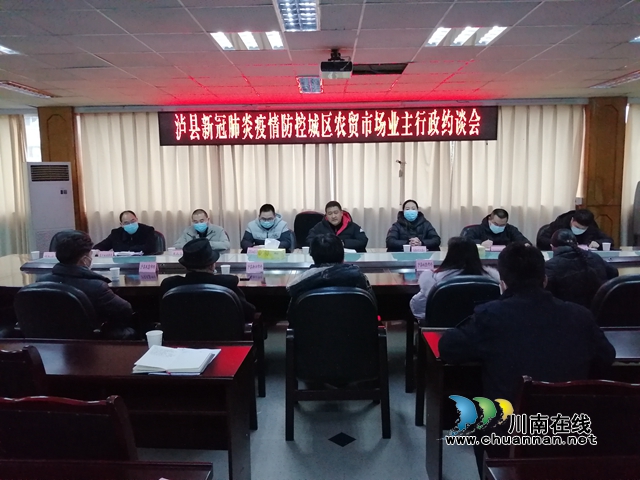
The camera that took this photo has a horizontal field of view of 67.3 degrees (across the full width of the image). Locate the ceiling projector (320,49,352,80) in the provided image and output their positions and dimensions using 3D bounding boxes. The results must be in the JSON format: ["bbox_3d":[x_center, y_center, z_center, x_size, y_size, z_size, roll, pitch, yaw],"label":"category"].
[{"bbox_3d":[0.145,-1.624,4.401,0.289,0.233,0.264,-1,8,1],"label":"ceiling projector"}]

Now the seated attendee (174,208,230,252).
[{"bbox_3d":[-1.267,0.268,5.207,0.589,1.218,0.761,-1,8,1],"label":"seated attendee"}]

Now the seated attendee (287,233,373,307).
[{"bbox_3d":[0.071,0.527,3.202,0.558,1.198,0.812,-1,8,1],"label":"seated attendee"}]

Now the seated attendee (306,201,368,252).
[{"bbox_3d":[0.184,0.219,5.208,0.650,1.279,0.771,-1,8,1],"label":"seated attendee"}]

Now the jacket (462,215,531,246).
[{"bbox_3d":[1.899,0.072,5.334,0.700,0.680,0.500,-1,8,1],"label":"jacket"}]

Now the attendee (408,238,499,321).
[{"bbox_3d":[0.911,0.537,3.338,0.580,1.200,0.750,-1,8,1],"label":"attendee"}]

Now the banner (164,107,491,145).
[{"bbox_3d":[0.130,-1.732,7.334,5.148,0.506,0.090,-1,8,1],"label":"banner"}]

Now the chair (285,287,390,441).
[{"bbox_3d":[0.106,0.679,3.058,0.619,0.934,0.609,-1,8,1],"label":"chair"}]

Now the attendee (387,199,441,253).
[{"bbox_3d":[0.996,0.212,5.184,0.568,1.279,0.761,-1,8,1],"label":"attendee"}]

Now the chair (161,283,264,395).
[{"bbox_3d":[-0.707,0.697,3.167,0.625,0.970,0.630,-1,8,1],"label":"chair"}]

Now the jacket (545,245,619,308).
[{"bbox_3d":[1.768,0.326,3.330,0.540,0.620,0.460,-2,8,-9],"label":"jacket"}]

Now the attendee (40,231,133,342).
[{"bbox_3d":[-1.462,0.529,3.217,0.589,1.228,0.812,1,8,15],"label":"attendee"}]

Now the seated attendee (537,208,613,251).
[{"bbox_3d":[2.744,0.242,5.316,0.740,1.220,0.800,-1,8,1],"label":"seated attendee"}]

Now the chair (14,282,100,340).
[{"bbox_3d":[-1.600,0.703,3.208,0.625,0.970,0.630,1,8,12],"label":"chair"}]

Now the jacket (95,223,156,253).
[{"bbox_3d":[-2.120,0.126,5.392,0.660,0.660,0.500,-1,8,1],"label":"jacket"}]

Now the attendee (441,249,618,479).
[{"bbox_3d":[0.895,0.637,2.121,0.720,1.320,0.720,-1,8,1],"label":"attendee"}]

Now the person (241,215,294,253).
[{"bbox_3d":[-0.552,0.243,5.192,0.568,1.254,0.761,-1,8,1],"label":"person"}]

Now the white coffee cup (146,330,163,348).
[{"bbox_3d":[-0.808,0.487,2.354,0.077,0.082,0.077,-1,8,0],"label":"white coffee cup"}]

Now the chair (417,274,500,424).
[{"bbox_3d":[0.920,0.673,3.185,0.625,0.970,0.630,-1,8,1],"label":"chair"}]

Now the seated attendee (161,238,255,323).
[{"bbox_3d":[-0.738,0.575,3.316,0.600,1.200,0.800,0,8,4],"label":"seated attendee"}]

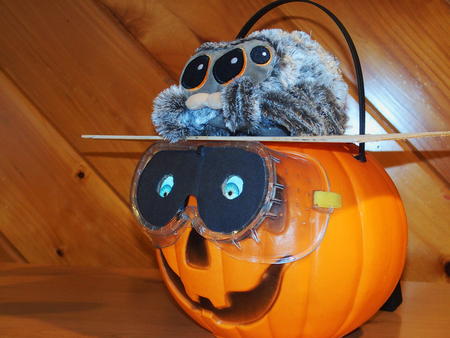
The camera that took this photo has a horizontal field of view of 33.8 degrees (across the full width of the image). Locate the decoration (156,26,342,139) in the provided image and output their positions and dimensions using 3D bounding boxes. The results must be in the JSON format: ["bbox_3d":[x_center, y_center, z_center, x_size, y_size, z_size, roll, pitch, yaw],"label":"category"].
[{"bbox_3d":[0.021,-0.069,0.605,0.128,0.094,0.140,2,3,42],"label":"decoration"}]

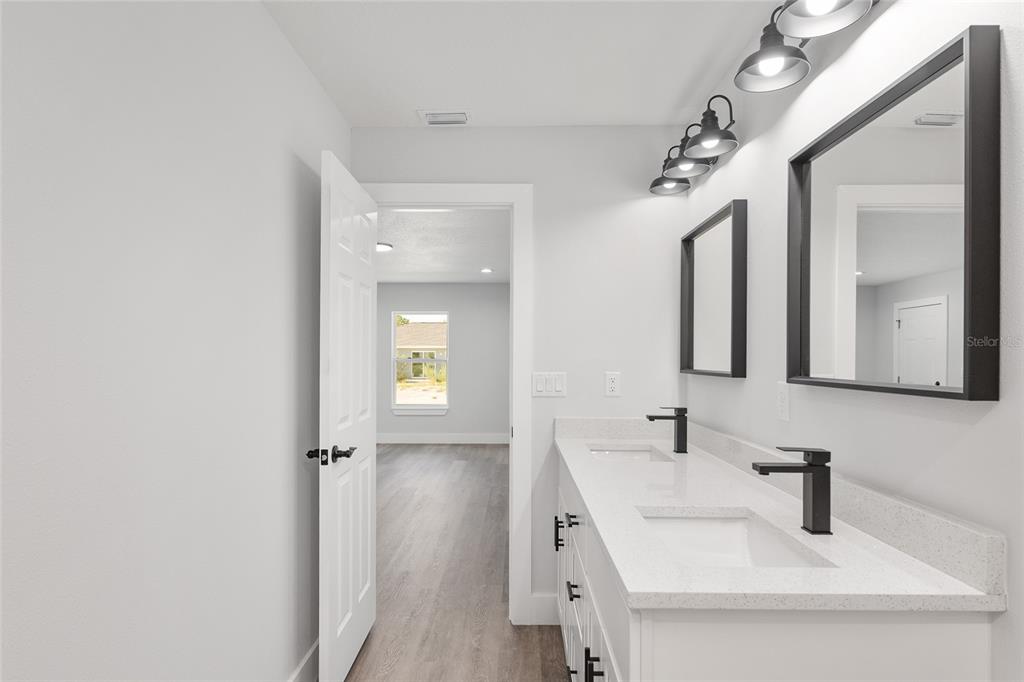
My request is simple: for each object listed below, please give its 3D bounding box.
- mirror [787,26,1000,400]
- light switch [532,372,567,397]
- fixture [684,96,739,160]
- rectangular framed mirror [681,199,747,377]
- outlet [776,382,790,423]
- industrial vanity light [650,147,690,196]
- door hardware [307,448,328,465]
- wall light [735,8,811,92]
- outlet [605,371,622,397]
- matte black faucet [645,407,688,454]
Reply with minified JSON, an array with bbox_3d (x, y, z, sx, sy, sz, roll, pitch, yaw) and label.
[{"bbox_3d":[0.819,-0.210,1.244,0.052,0.645,0.617,0,-1,0],"label":"mirror"},{"bbox_3d":[0.181,0.210,2.590,0.163,0.116,0.012,0,-1,0],"label":"light switch"},{"bbox_3d":[0.720,-0.786,1.945,0.197,0.195,0.187,0,-1,0],"label":"fixture"},{"bbox_3d":[0.819,-0.176,2.236,0.052,0.635,0.589,0,-1,0],"label":"rectangular framed mirror"},{"bbox_3d":[0.838,0.187,1.678,0.010,0.116,0.073,0,-1,0],"label":"outlet"},{"bbox_3d":[0.725,-0.789,2.467,0.197,0.195,0.187,0,-1,0],"label":"industrial vanity light"},{"bbox_3d":[-0.694,0.410,1.936,0.090,0.056,0.070,0,-1,0],"label":"door hardware"},{"bbox_3d":[0.748,-0.848,1.525,0.212,0.210,0.194,0,-1,1],"label":"wall light"},{"bbox_3d":[0.487,0.208,2.591,0.073,0.116,0.010,0,-1,0],"label":"outlet"},{"bbox_3d":[0.644,0.369,2.251,0.164,0.185,0.050,0,-1,0],"label":"matte black faucet"}]

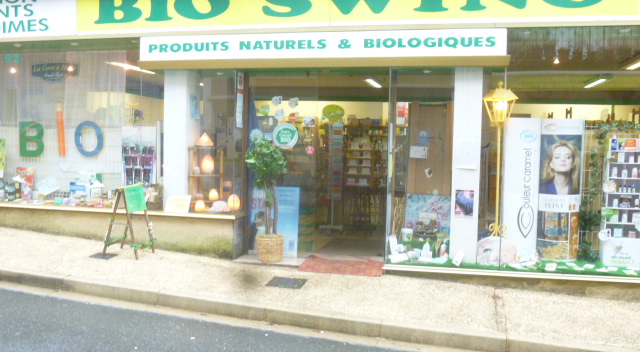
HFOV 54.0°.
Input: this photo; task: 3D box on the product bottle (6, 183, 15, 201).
[{"bbox_3d":[-3.886,0.197,7.892,0.085,0.220,0.085,2,3,14],"label":"product bottle"}]

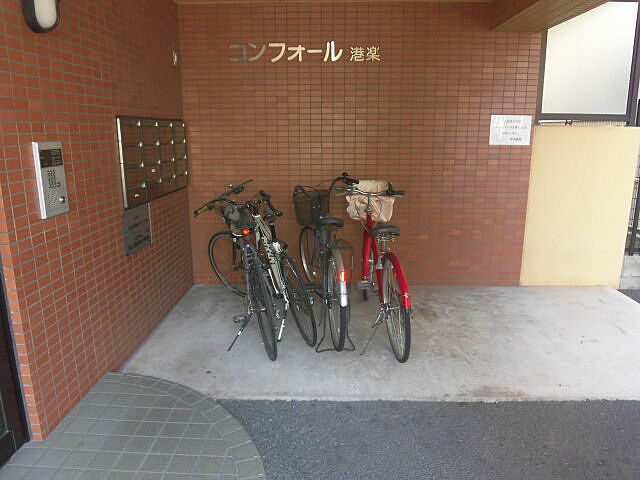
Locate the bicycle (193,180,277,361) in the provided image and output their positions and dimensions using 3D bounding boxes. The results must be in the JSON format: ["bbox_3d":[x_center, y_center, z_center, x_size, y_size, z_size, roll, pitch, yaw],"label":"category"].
[{"bbox_3d":[-0.584,0.134,3.103,0.530,1.030,1.685,-3,11,-16],"label":"bicycle"}]

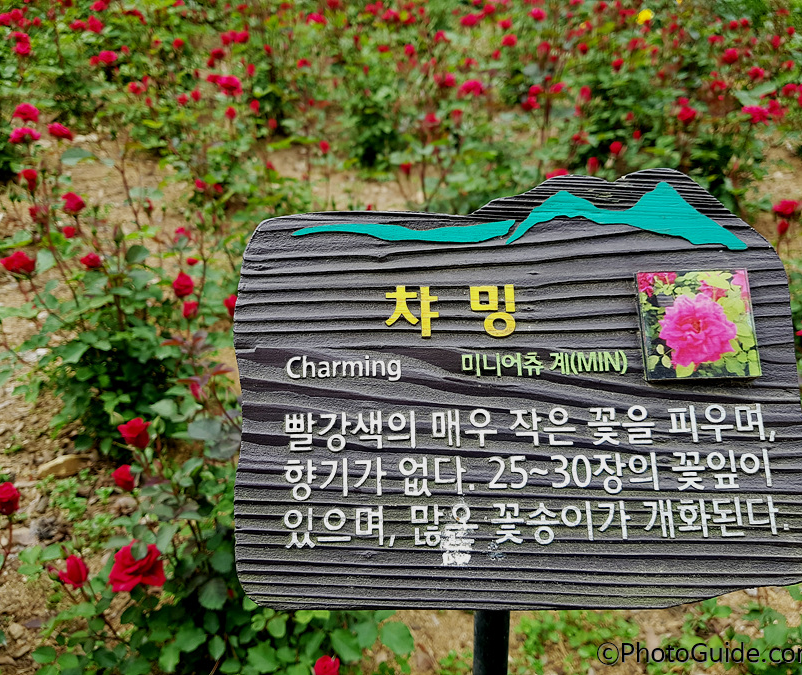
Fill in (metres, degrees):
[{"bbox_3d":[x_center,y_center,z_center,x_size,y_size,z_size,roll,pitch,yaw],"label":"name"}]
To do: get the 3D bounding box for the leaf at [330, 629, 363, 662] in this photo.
[{"bbox_3d":[-0.077,0.433,0.950,0.041,0.009,0.051,-37,64,-27],"label":"leaf"}]

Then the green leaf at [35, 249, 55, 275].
[{"bbox_3d":[-0.552,-0.118,1.050,0.031,0.010,0.041,-22,84,-24],"label":"green leaf"}]

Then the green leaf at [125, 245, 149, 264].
[{"bbox_3d":[-0.507,-0.160,1.300,0.040,0.009,0.048,33,62,2],"label":"green leaf"}]

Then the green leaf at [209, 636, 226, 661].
[{"bbox_3d":[-0.250,0.423,0.920,0.023,0.010,0.034,-21,62,-23],"label":"green leaf"}]

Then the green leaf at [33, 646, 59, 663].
[{"bbox_3d":[-0.552,0.492,1.050,0.033,0.009,0.024,-2,48,-17],"label":"green leaf"}]

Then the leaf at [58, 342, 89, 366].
[{"bbox_3d":[-0.533,0.026,1.100,0.050,0.010,0.042,-23,79,-24],"label":"leaf"}]

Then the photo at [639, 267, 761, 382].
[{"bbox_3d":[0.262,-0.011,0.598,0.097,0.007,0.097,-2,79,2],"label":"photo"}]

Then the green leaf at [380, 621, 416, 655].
[{"bbox_3d":[-0.005,0.423,0.950,0.053,0.009,0.039,29,56,21],"label":"green leaf"}]

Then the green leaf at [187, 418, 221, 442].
[{"bbox_3d":[-0.262,0.124,0.900,0.044,0.009,0.035,-4,59,-13],"label":"green leaf"}]

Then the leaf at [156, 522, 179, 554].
[{"bbox_3d":[-0.263,0.226,0.760,0.028,0.010,0.038,-22,68,-23],"label":"leaf"}]

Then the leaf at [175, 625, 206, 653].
[{"bbox_3d":[-0.296,0.423,0.950,0.041,0.009,0.036,-14,55,-22],"label":"leaf"}]

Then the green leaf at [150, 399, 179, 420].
[{"bbox_3d":[-0.334,0.101,0.950,0.040,0.010,0.034,-19,73,-20],"label":"green leaf"}]

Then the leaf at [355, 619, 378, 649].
[{"bbox_3d":[-0.046,0.394,0.900,0.030,0.010,0.041,-8,57,-6],"label":"leaf"}]

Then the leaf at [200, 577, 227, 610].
[{"bbox_3d":[-0.255,0.348,0.920,0.037,0.009,0.044,-1,60,-13],"label":"leaf"}]

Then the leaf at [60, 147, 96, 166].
[{"bbox_3d":[-0.550,-0.308,1.150,0.058,0.040,0.010,-19,-3,-20],"label":"leaf"}]

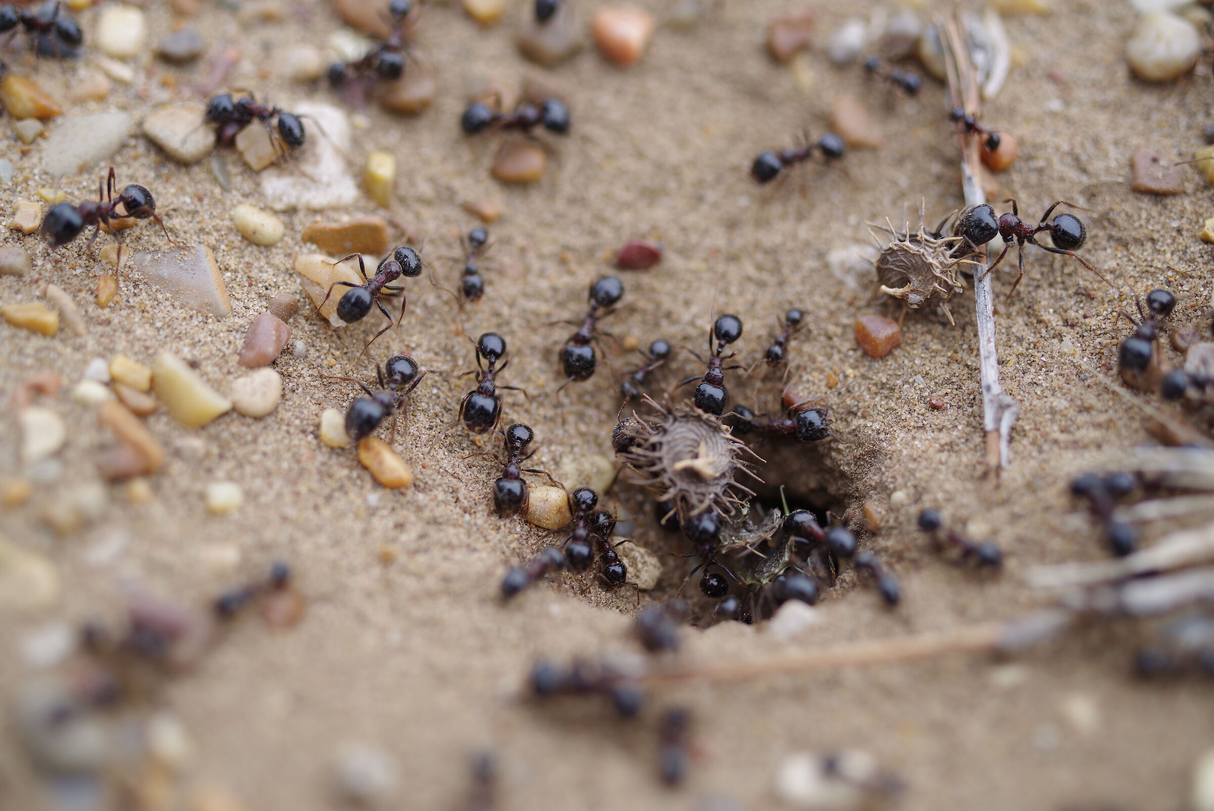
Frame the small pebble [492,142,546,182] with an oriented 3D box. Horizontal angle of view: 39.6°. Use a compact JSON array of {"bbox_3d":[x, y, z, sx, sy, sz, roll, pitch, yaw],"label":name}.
[{"bbox_3d":[-0.008,-0.022,0.155,0.005,0.002,0.004,0,48,0],"label":"small pebble"}]

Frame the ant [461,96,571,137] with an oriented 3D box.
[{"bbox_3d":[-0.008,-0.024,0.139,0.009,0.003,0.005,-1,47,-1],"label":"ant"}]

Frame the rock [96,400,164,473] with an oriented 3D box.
[{"bbox_3d":[-0.033,0.002,0.116,0.003,0.003,0.005,-33,56,-26],"label":"rock"}]

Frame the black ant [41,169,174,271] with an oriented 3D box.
[{"bbox_3d":[-0.037,-0.014,0.124,0.010,0.005,0.007,-19,46,-19],"label":"black ant"}]

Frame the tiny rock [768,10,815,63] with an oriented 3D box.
[{"bbox_3d":[0.018,-0.036,0.163,0.004,0.003,0.004,0,48,0],"label":"tiny rock"}]

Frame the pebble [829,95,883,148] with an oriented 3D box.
[{"bbox_3d":[0.021,-0.024,0.143,0.003,0.002,0.005,-32,54,-26],"label":"pebble"}]

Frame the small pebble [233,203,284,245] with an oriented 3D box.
[{"bbox_3d":[-0.030,-0.016,0.147,0.004,0.002,0.003,25,53,21],"label":"small pebble"}]

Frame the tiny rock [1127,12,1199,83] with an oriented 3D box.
[{"bbox_3d":[0.050,-0.032,0.151,0.006,0.005,0.006,0,48,0],"label":"tiny rock"}]

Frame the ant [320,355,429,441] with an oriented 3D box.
[{"bbox_3d":[-0.018,-0.001,0.136,0.007,0.004,0.009,22,52,19],"label":"ant"}]

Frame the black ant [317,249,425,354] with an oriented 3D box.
[{"bbox_3d":[-0.017,-0.008,0.119,0.006,0.003,0.008,32,51,21],"label":"black ant"}]

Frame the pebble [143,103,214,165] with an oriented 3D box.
[{"bbox_3d":[-0.033,-0.021,0.129,0.005,0.002,0.005,36,57,29],"label":"pebble"}]

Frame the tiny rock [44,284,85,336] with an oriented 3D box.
[{"bbox_3d":[-0.043,-0.008,0.134,0.002,0.001,0.004,-17,50,-15],"label":"tiny rock"}]

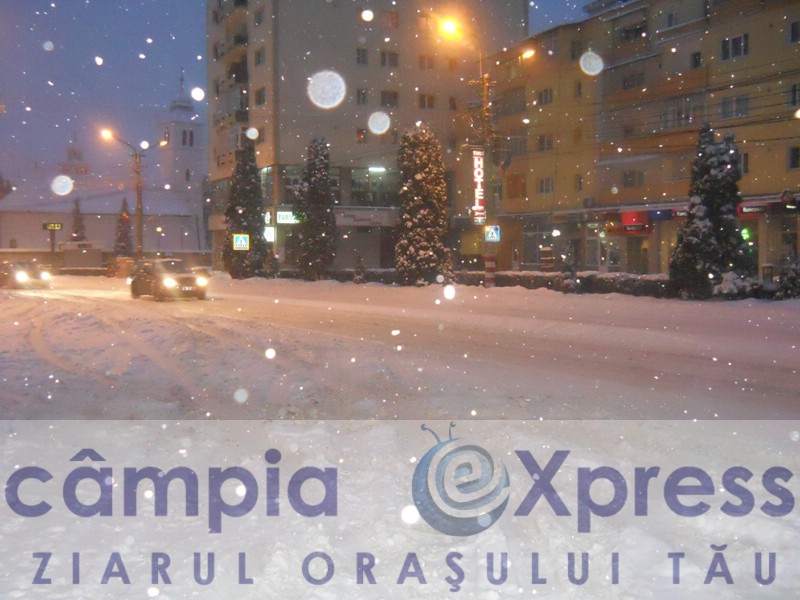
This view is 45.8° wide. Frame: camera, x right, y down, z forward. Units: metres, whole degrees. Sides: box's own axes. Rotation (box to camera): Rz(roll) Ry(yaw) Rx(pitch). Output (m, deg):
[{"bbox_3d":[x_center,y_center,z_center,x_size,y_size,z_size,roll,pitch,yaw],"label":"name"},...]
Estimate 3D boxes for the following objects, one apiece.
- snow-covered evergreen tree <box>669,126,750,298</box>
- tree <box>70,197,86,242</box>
[{"bbox_3d":[10.779,-3.030,33.000,2.770,6.030,2.770,0,3,0],"label":"snow-covered evergreen tree"},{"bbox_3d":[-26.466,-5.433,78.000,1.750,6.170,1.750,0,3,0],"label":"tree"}]

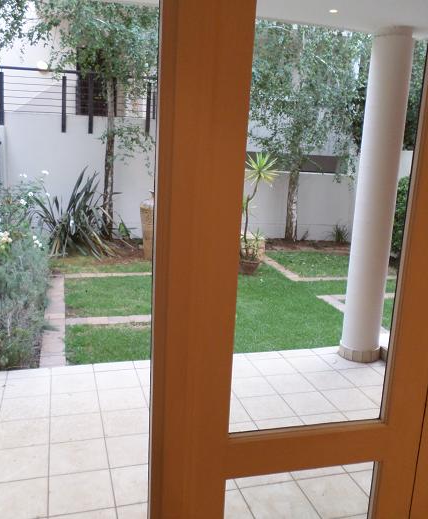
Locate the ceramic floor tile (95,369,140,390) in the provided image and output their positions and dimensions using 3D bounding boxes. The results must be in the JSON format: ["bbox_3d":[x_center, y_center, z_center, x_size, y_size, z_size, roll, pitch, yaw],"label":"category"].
[{"bbox_3d":[-0.693,0.870,3.594,0.300,0.010,0.300,-1,12,-17],"label":"ceramic floor tile"}]

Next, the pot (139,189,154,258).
[{"bbox_3d":[-0.916,-0.563,8.045,0.540,1.110,0.540,3,12,-1],"label":"pot"}]

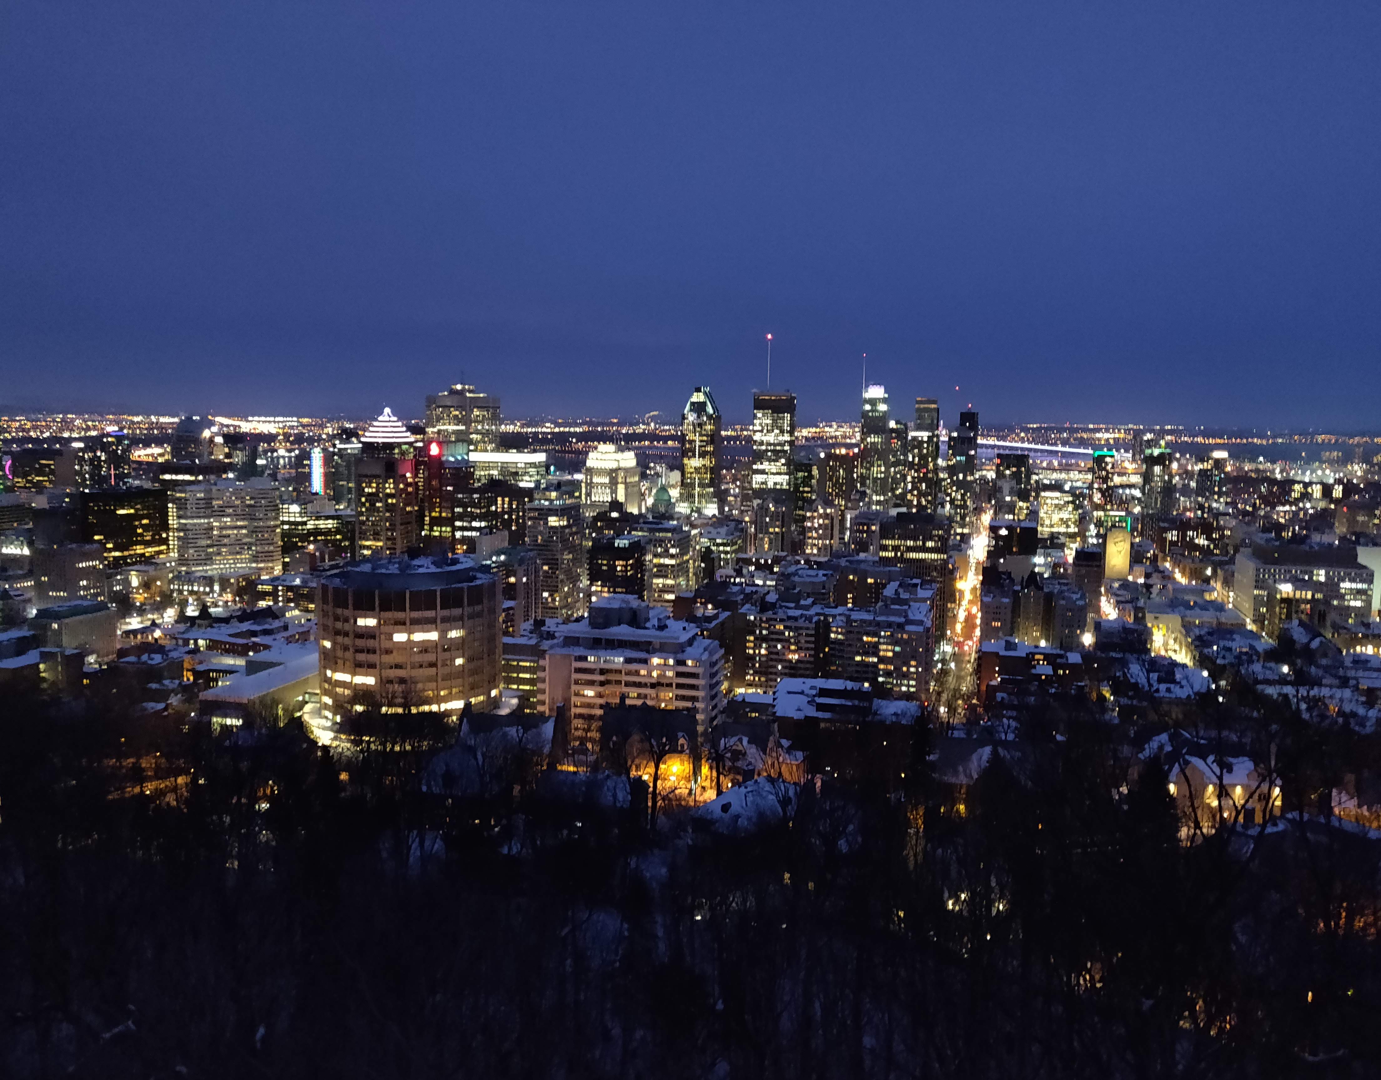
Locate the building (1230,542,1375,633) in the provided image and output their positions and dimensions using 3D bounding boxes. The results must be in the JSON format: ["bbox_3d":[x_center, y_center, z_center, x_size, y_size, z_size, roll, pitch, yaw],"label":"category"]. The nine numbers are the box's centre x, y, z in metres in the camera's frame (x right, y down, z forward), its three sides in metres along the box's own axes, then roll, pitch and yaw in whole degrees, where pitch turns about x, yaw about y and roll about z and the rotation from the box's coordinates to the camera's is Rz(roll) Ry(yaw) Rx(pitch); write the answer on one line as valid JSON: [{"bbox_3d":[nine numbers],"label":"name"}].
[{"bbox_3d":[432.990,29.760,737.650,72.000,49.000,52.000,3,7,16],"label":"building"}]

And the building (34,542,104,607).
[{"bbox_3d":[-449.280,27.760,754.870,30.280,48.570,30.280,3,7,16],"label":"building"}]

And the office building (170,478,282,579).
[{"bbox_3d":[-382.560,-5.940,859.340,80.840,85.780,33.680,-3,8,-27],"label":"office building"}]

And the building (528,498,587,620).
[{"bbox_3d":[-85.390,19.070,671.980,25.050,90.000,38.540,3,7,16],"label":"building"}]

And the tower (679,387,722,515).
[{"bbox_3d":[15.770,-127.670,1565.990,47.930,205.000,47.930,3,7,16],"label":"tower"}]

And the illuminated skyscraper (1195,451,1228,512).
[{"bbox_3d":[650.990,-55.540,1298.320,38.000,106.000,32.000,3,7,17],"label":"illuminated skyscraper"}]

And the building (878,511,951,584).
[{"bbox_3d":[140.190,25.390,652.860,41.000,85.000,30.000,3,7,17],"label":"building"}]

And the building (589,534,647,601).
[{"bbox_3d":[-45.850,30.350,647.050,27.000,64.000,26.000,3,7,17],"label":"building"}]

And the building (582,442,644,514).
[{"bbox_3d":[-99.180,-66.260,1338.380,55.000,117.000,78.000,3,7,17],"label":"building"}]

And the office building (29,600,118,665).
[{"bbox_3d":[-261.920,39.620,441.320,18.000,23.000,27.000,3,7,15],"label":"office building"}]

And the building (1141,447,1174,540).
[{"bbox_3d":[601.410,-59.410,1339.780,31.000,120.000,30.000,3,7,16],"label":"building"}]

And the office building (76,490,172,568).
[{"bbox_3d":[-460.800,-1.560,848.970,32.780,79.660,54.640,3,7,16],"label":"office building"}]

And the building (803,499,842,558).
[{"bbox_3d":[109.330,5.540,860.130,27.000,79.000,26.000,3,7,17],"label":"building"}]

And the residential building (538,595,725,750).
[{"bbox_3d":[-15.170,31.960,266.230,43.000,34.000,20.000,2,7,10],"label":"residential building"}]

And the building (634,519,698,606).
[{"bbox_3d":[-17.850,23.890,733.300,32.000,70.000,34.000,3,7,17],"label":"building"}]

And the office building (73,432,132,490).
[{"bbox_3d":[-785.900,-81.190,1394.800,50.810,119.210,40.650,3,7,16],"label":"office building"}]

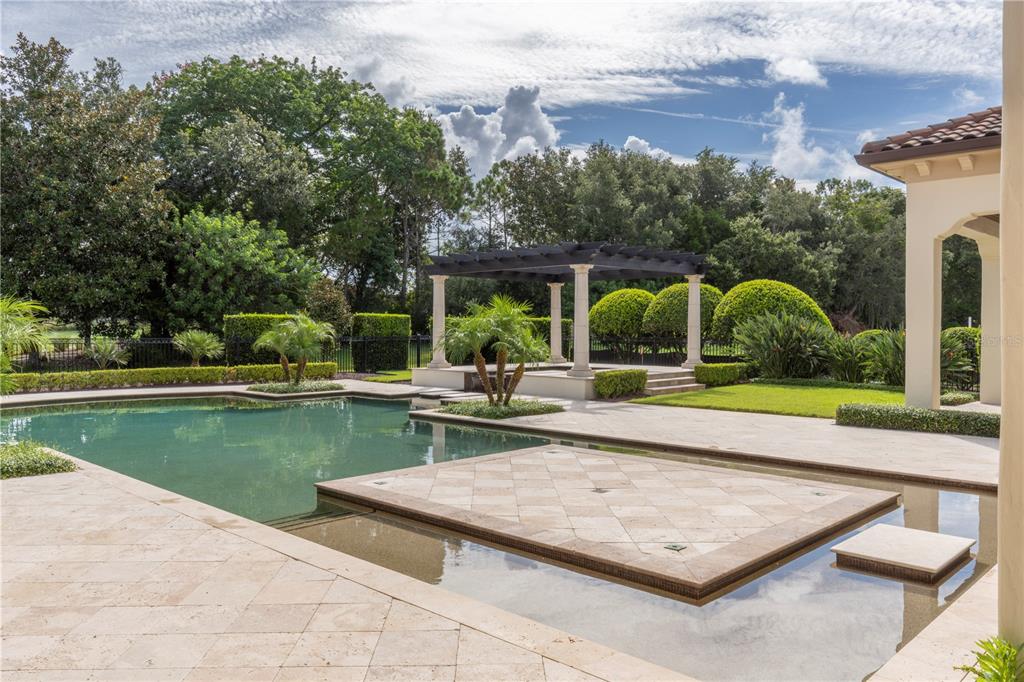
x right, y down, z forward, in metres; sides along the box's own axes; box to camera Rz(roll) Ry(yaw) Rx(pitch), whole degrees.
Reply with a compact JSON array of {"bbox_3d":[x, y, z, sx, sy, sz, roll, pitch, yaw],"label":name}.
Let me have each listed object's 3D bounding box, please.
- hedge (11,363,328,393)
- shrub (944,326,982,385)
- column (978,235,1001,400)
[{"bbox_3d":[-9.610,1.023,22.268,0.600,0.500,9.650,1,1,44],"label":"hedge"},{"bbox_3d":[12.459,0.433,20.408,1.300,1.630,1.350,1,1,44],"label":"shrub"},{"bbox_3d":[10.718,-0.456,16.348,0.520,3.620,0.520,1,1,44],"label":"column"}]

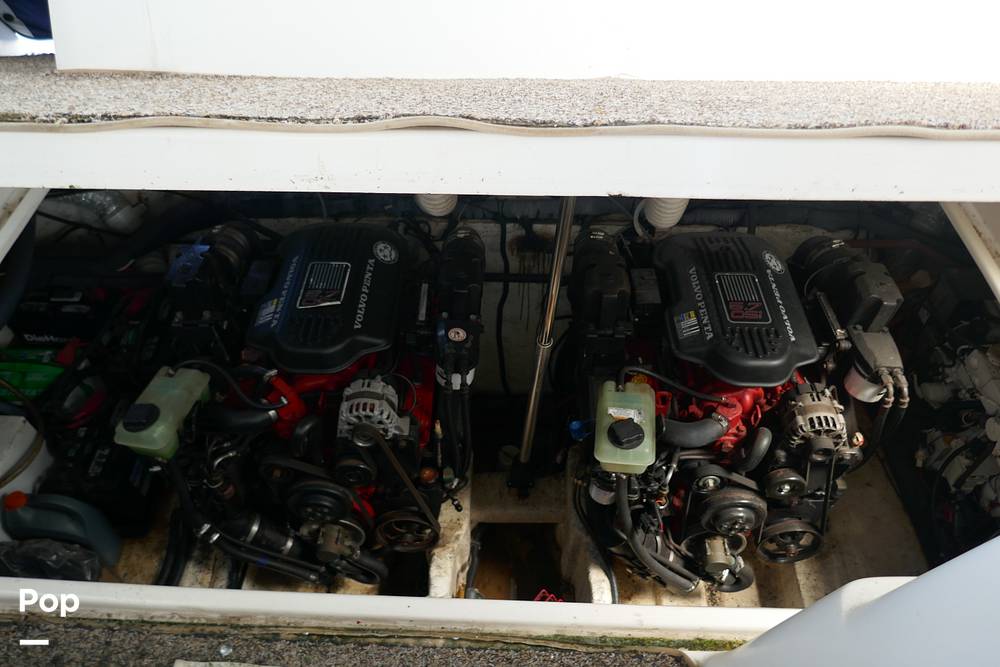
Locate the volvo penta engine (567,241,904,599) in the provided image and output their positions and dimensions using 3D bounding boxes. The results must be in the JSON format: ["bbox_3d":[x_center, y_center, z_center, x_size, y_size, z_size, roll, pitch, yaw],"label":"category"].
[{"bbox_3d":[0.567,0.207,1.833,0.805,0.752,0.757,2,46,0],"label":"volvo penta engine"}]

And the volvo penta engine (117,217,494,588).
[{"bbox_3d":[-0.427,0.180,1.825,0.795,0.752,0.757,2,46,0],"label":"volvo penta engine"}]

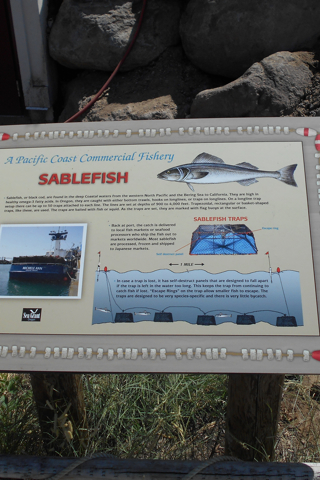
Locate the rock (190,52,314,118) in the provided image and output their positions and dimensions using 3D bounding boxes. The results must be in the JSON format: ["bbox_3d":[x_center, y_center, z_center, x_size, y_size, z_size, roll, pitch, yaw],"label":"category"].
[{"bbox_3d":[0.720,-1.170,3.780,0.920,0.500,0.600,6,31,10],"label":"rock"}]

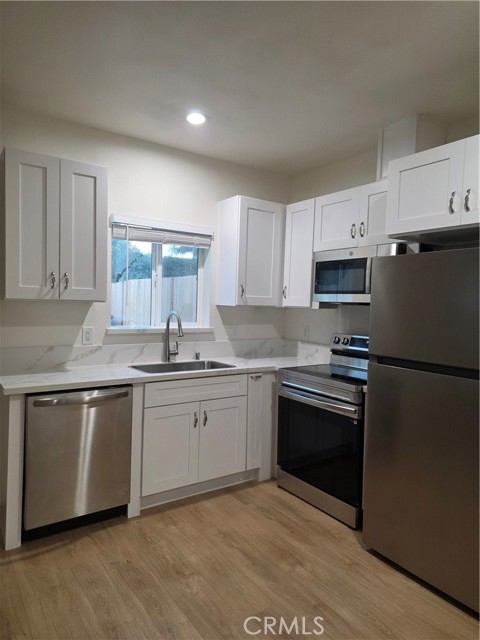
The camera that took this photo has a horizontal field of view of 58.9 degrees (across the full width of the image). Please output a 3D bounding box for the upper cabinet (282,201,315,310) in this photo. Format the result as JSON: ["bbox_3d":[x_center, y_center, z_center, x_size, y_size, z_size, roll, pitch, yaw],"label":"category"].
[{"bbox_3d":[0.642,-0.563,3.759,0.327,0.897,0.364,0,3,-35],"label":"upper cabinet"}]

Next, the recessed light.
[{"bbox_3d":[-0.299,-1.387,2.940,0.135,0.025,0.135,2,2,0],"label":"recessed light"}]

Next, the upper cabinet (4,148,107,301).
[{"bbox_3d":[-1.251,-0.579,2.857,0.611,0.897,0.326,0,3,-35],"label":"upper cabinet"}]

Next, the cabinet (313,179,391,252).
[{"bbox_3d":[1.010,-0.756,3.229,0.327,0.452,0.909,0,3,-35],"label":"cabinet"}]

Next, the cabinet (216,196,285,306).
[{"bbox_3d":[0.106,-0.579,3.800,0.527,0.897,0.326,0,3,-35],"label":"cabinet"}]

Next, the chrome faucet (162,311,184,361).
[{"bbox_3d":[-0.507,0.150,3.375,0.121,0.409,0.258,0,3,-35],"label":"chrome faucet"}]

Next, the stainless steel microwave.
[{"bbox_3d":[0.965,-0.321,3.233,0.396,0.416,0.763,0,3,-35],"label":"stainless steel microwave"}]

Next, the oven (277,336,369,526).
[{"bbox_3d":[0.773,0.732,3.153,0.717,1.193,0.765,0,3,-35],"label":"oven"}]

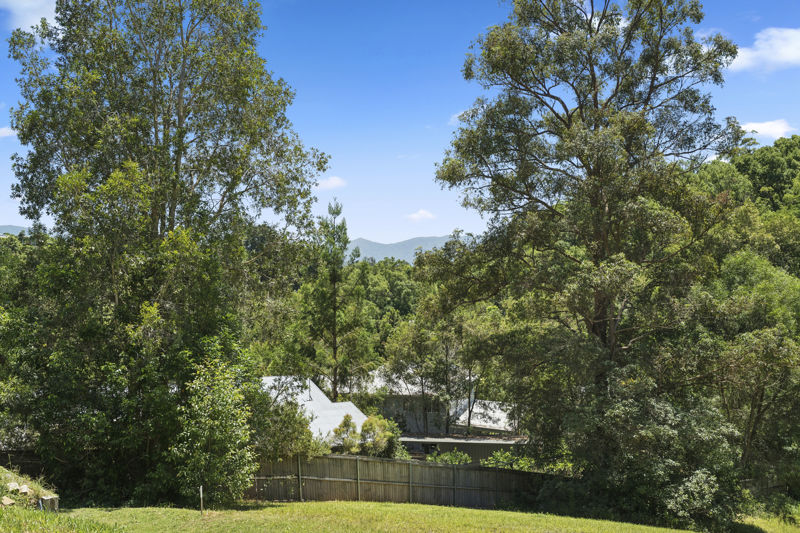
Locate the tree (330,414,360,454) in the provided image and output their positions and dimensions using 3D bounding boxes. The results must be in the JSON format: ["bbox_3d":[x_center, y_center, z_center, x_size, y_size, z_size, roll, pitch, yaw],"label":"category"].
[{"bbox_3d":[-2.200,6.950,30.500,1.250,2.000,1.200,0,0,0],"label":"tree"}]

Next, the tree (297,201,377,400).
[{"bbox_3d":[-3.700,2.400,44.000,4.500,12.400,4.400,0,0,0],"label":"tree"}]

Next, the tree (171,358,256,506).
[{"bbox_3d":[-6.300,5.600,25.700,2.850,5.000,2.800,0,0,0],"label":"tree"}]

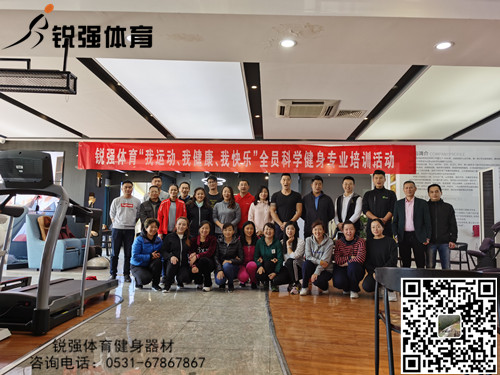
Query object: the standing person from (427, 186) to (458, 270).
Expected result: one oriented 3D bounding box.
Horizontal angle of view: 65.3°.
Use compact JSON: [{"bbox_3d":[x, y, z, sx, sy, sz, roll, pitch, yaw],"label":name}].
[{"bbox_3d":[3.011,0.768,6.100,0.490,1.680,0.300,-1,-6,14],"label":"standing person"}]

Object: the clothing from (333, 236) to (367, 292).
[{"bbox_3d":[1.369,1.063,5.366,0.470,0.790,0.580,-2,-6,14],"label":"clothing"}]

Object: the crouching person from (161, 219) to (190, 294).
[{"bbox_3d":[-1.151,0.991,5.986,0.500,1.074,0.680,3,-6,-12],"label":"crouching person"}]

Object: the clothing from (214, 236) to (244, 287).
[{"bbox_3d":[-0.308,1.127,5.862,0.460,0.774,0.580,1,-6,6],"label":"clothing"}]

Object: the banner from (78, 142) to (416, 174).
[{"bbox_3d":[-0.060,-0.720,9.433,8.050,0.655,0.040,0,-6,2],"label":"banner"}]

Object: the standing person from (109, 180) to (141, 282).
[{"bbox_3d":[-2.140,0.725,6.650,0.490,1.730,0.300,2,-6,-8],"label":"standing person"}]

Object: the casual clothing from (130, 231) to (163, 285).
[{"bbox_3d":[-1.625,1.081,6.074,0.500,0.787,0.650,4,-6,-20],"label":"casual clothing"}]

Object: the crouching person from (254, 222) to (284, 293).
[{"bbox_3d":[0.279,1.057,5.983,0.480,1.020,0.650,1,-6,5],"label":"crouching person"}]

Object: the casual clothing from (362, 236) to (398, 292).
[{"bbox_3d":[1.894,1.137,5.652,0.520,0.819,0.650,0,-6,12],"label":"casual clothing"}]

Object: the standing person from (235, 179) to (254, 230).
[{"bbox_3d":[-0.087,0.767,6.807,0.500,1.750,0.300,0,-6,1],"label":"standing person"}]

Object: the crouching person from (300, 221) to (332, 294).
[{"bbox_3d":[0.980,1.016,5.750,0.520,1.060,0.700,0,-6,11],"label":"crouching person"}]

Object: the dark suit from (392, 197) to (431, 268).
[{"bbox_3d":[2.465,0.850,5.930,0.570,1.430,0.330,0,-6,14],"label":"dark suit"}]

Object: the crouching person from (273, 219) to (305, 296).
[{"bbox_3d":[0.571,1.013,5.780,0.500,1.060,0.700,0,-6,4],"label":"crouching person"}]

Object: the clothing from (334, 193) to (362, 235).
[{"bbox_3d":[1.591,0.436,6.300,0.480,0.700,0.300,0,-6,8],"label":"clothing"}]

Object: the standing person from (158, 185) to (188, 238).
[{"bbox_3d":[-1.292,0.758,6.500,0.490,1.660,0.300,1,-6,-5],"label":"standing person"}]

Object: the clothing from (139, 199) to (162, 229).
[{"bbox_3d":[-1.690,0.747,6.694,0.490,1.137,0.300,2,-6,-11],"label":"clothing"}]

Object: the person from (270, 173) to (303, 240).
[{"bbox_3d":[0.594,0.668,6.265,0.520,1.830,0.320,-1,-6,6],"label":"person"}]

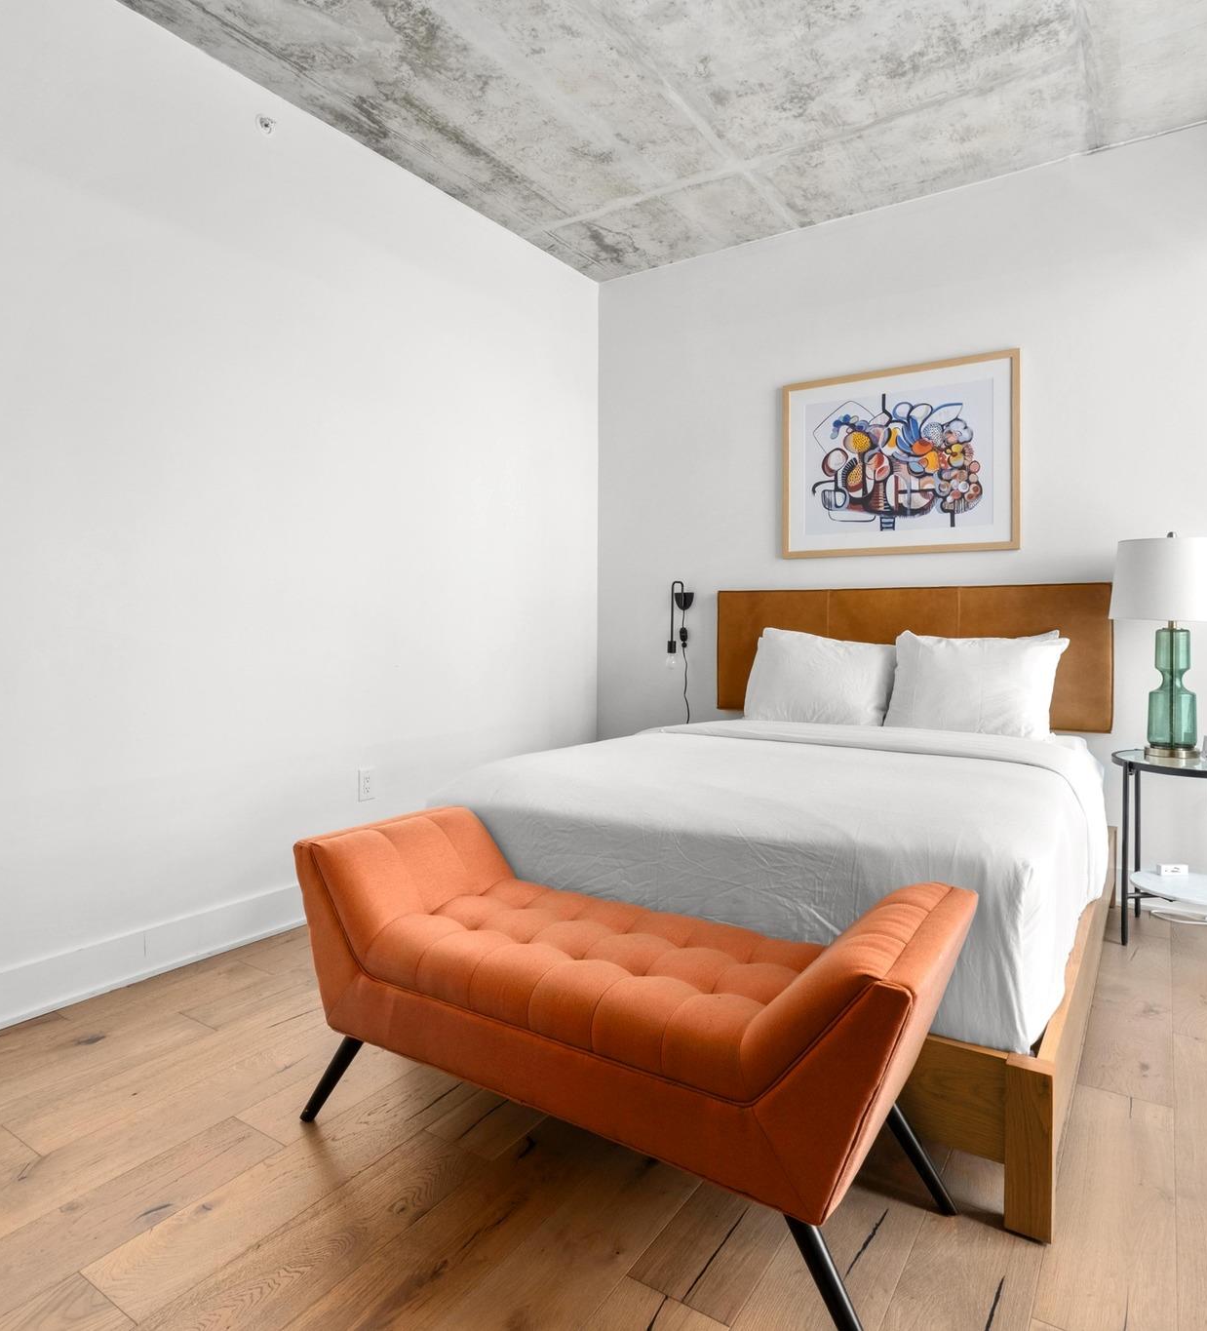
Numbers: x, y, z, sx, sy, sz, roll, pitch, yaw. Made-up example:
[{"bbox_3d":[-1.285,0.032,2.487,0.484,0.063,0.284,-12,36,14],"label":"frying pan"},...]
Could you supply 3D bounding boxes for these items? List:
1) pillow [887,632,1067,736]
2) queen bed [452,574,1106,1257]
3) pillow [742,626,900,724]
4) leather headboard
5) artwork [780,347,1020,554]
[{"bbox_3d":[1.427,0.080,3.226,0.640,0.430,0.190,1,-9,34],"label":"pillow"},{"bbox_3d":[0.680,0.320,2.784,1.660,1.237,2.090,1,2,34],"label":"queen bed"},{"bbox_3d":[0.919,0.056,3.583,0.640,0.430,0.190,1,-9,34],"label":"pillow"},{"bbox_3d":[1.238,-0.055,3.609,1.660,0.575,0.060,1,2,34],"label":"leather headboard"},{"bbox_3d":[1.257,-0.885,3.619,1.000,0.810,0.035,1,2,34],"label":"artwork"}]

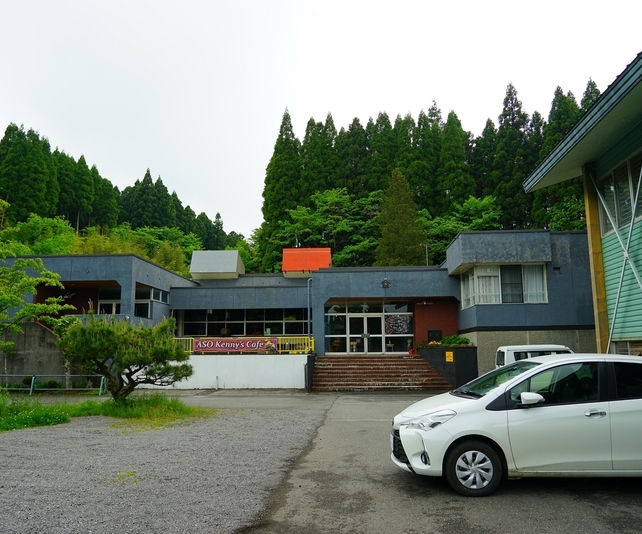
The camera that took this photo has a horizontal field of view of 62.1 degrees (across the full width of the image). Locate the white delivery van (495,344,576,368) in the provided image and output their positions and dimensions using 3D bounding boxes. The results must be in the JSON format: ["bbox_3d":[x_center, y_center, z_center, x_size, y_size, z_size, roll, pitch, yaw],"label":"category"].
[{"bbox_3d":[8.161,3.670,18.982,3.395,1.880,1.475,-1,-9,4],"label":"white delivery van"}]

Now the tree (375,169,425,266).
[{"bbox_3d":[6.375,-0.397,42.271,4.800,15.475,4.800,-1,-9,4],"label":"tree"}]

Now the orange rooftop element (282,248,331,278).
[{"bbox_3d":[-0.663,-0.058,30.519,2.725,1.727,2.400,-1,-9,4],"label":"orange rooftop element"}]

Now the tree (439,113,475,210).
[{"bbox_3d":[15.805,-5.699,60.754,4.800,25.547,4.800,-1,-9,4],"label":"tree"}]

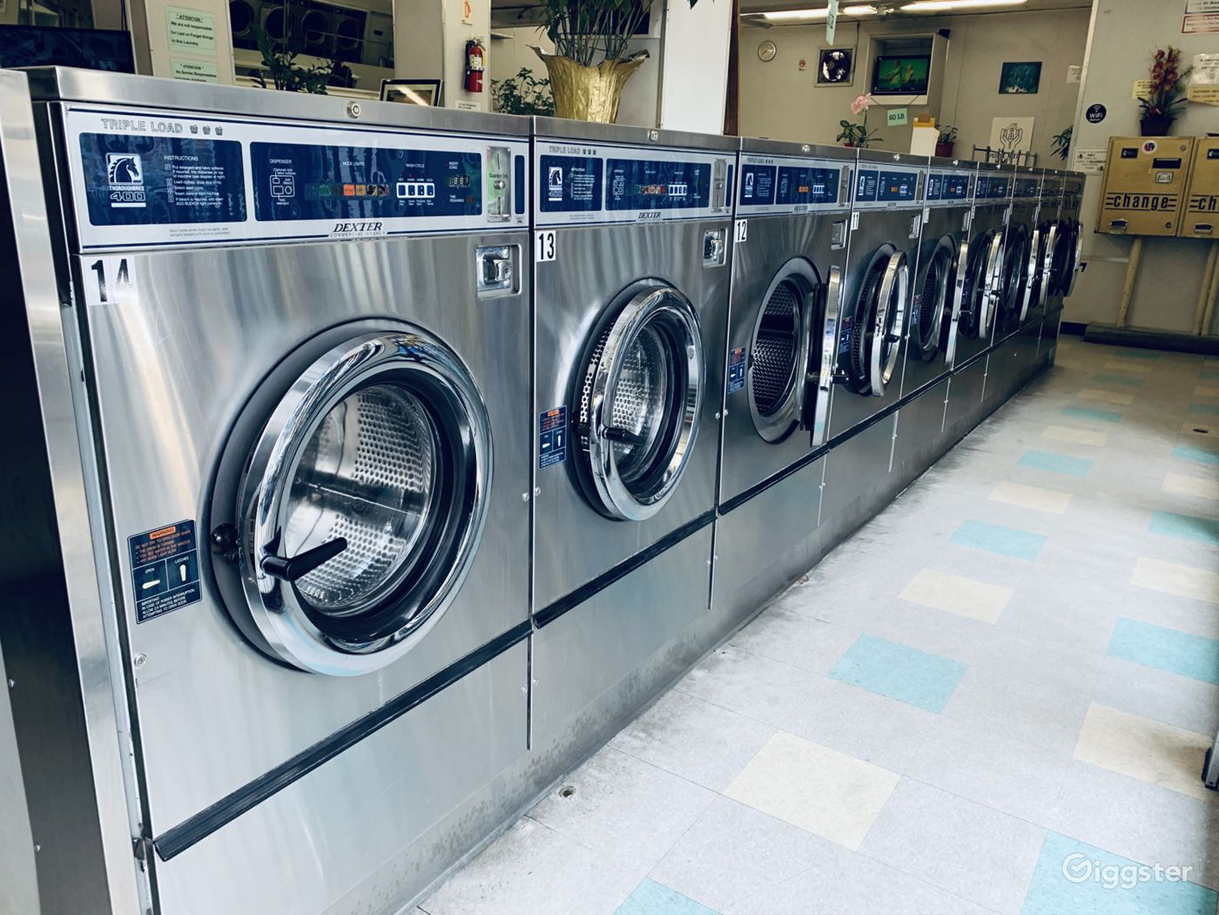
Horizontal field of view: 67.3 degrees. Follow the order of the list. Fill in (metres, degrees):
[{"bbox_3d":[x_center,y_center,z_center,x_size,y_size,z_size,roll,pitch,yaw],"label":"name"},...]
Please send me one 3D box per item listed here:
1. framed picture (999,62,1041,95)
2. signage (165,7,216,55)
[{"bbox_3d":[4.363,-4.024,9.722,0.385,0.312,0.020,12,20,32],"label":"framed picture"},{"bbox_3d":[-2.245,-2.289,4.924,0.008,0.219,0.279,12,20,32],"label":"signage"}]

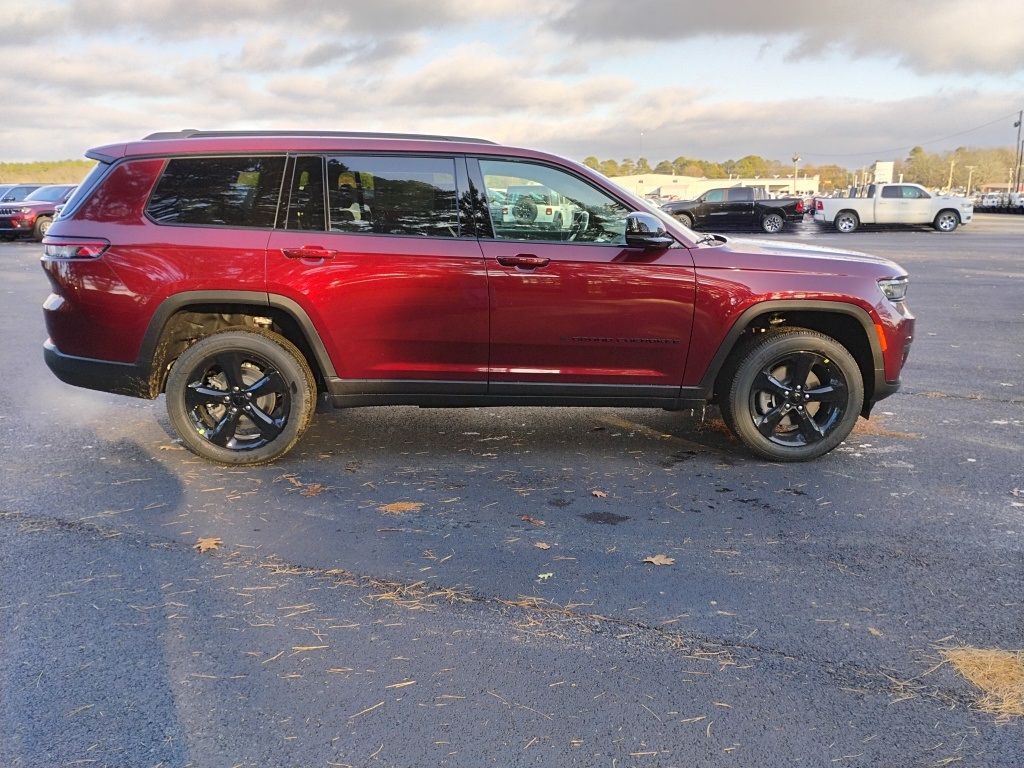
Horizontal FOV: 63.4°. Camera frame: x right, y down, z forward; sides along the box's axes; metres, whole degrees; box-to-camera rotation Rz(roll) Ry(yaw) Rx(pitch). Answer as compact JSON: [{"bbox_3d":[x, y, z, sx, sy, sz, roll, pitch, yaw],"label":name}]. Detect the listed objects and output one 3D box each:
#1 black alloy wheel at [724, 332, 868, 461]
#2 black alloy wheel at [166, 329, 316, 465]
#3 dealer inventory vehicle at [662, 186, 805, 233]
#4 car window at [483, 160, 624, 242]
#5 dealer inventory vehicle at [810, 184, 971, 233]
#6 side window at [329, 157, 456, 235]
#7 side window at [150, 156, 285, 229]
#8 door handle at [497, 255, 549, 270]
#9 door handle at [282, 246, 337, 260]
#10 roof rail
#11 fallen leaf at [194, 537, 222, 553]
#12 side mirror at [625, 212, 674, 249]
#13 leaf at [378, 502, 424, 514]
[{"bbox_3d":[1.606,0.062,4.763,0.770,0.770,0.265,0,13,-4],"label":"black alloy wheel"},{"bbox_3d":[-1.479,0.069,4.571,0.770,0.770,0.265,0,13,-4],"label":"black alloy wheel"},{"bbox_3d":[9.520,-7.620,36.200,5.920,1.970,2.080,2,13,7],"label":"dealer inventory vehicle"},{"bbox_3d":[0.243,-0.982,4.467,0.840,0.450,0.050,0,-7,-4],"label":"car window"},{"bbox_3d":[16.200,-7.520,35.350,6.140,1.970,2.080,4,13,16],"label":"dealer inventory vehicle"},{"bbox_3d":[-0.632,-1.000,4.412,0.700,0.430,0.050,0,-7,-4],"label":"side window"},{"bbox_3d":[-1.529,-1.001,4.301,0.670,0.360,0.110,0,13,-4],"label":"side window"},{"bbox_3d":[0.061,-0.640,4.362,0.275,0.072,0.060,0,13,-4],"label":"door handle"},{"bbox_3d":[-1.045,-0.674,4.276,0.268,0.066,0.060,0,13,-4],"label":"door handle"},{"bbox_3d":[-1.033,-1.336,4.503,1.890,0.075,0.070,0,13,-4],"label":"roof rail"},{"bbox_3d":[-1.299,0.684,3.537,0.122,0.020,0.115,-4,14,-21],"label":"fallen leaf"},{"bbox_3d":[0.717,-0.806,4.352,0.210,0.175,0.210,0,13,-4],"label":"side mirror"},{"bbox_3d":[-0.532,0.594,3.970,0.210,0.020,0.105,-2,13,-10],"label":"leaf"}]

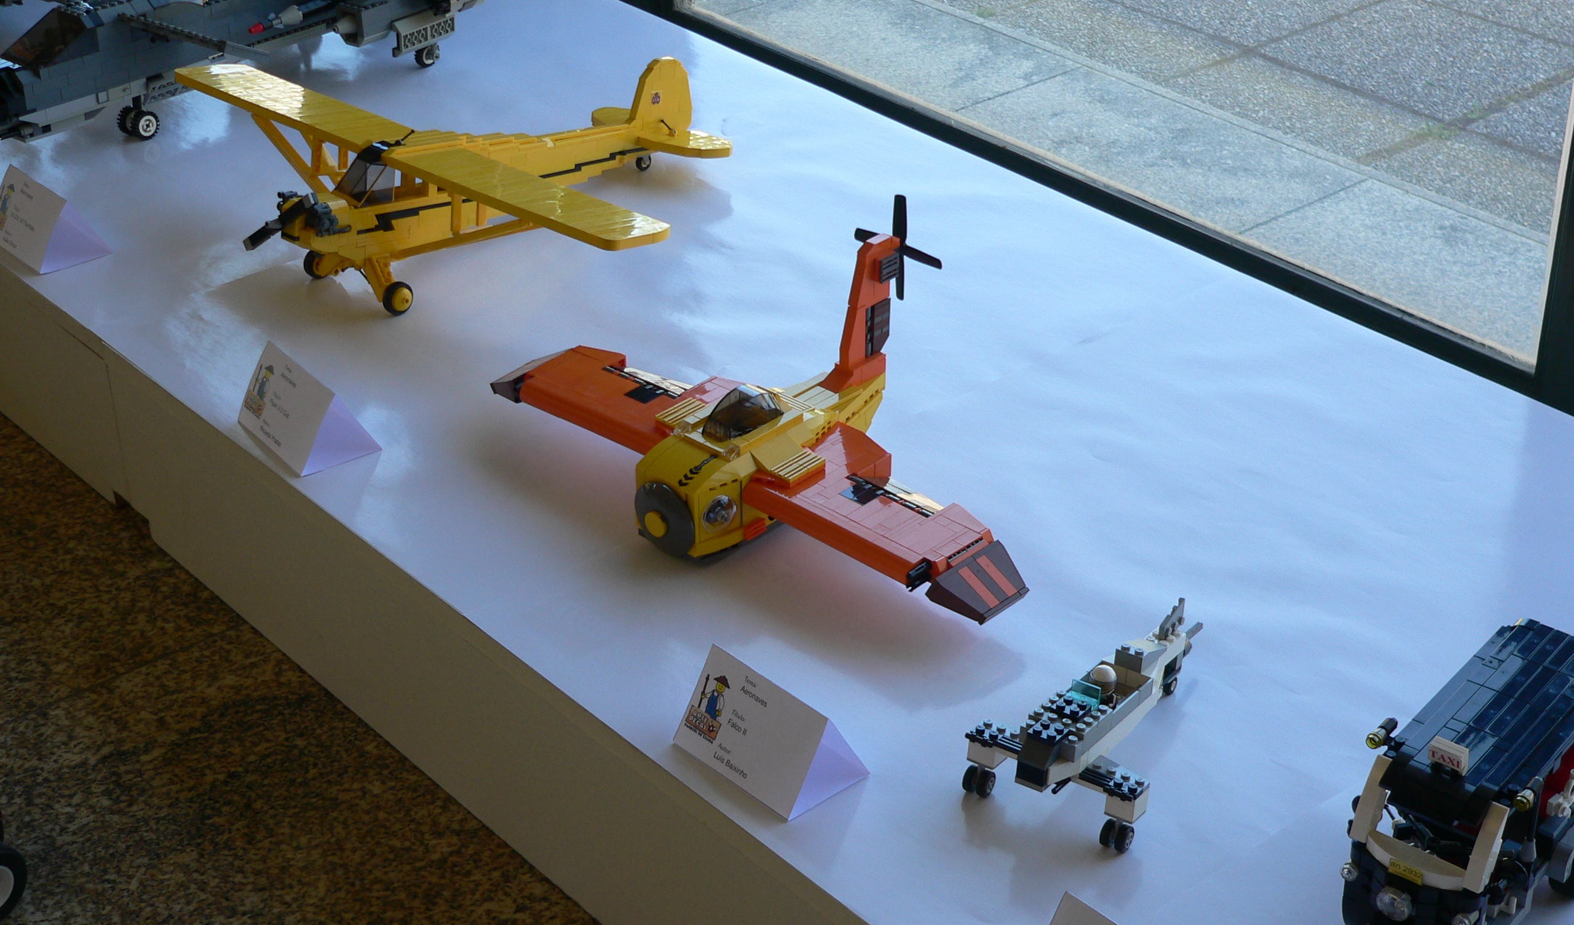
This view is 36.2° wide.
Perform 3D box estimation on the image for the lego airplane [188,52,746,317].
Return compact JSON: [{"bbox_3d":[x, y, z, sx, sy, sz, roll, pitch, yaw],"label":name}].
[{"bbox_3d":[-0.218,-0.228,1.824,0.485,0.118,0.431,24,38,35],"label":"lego airplane"}]

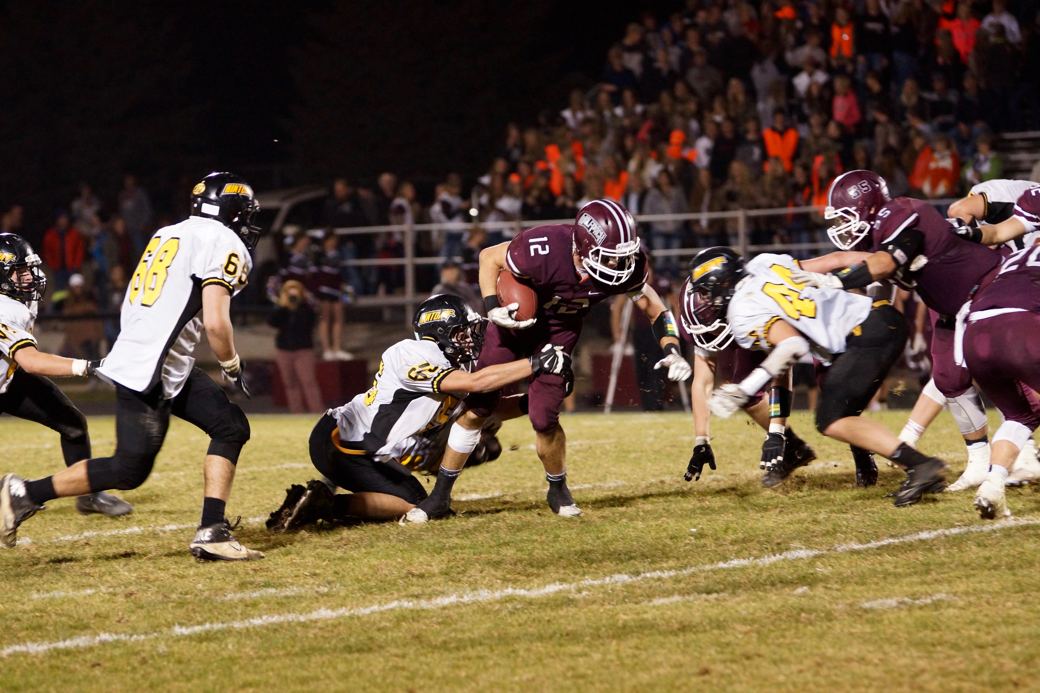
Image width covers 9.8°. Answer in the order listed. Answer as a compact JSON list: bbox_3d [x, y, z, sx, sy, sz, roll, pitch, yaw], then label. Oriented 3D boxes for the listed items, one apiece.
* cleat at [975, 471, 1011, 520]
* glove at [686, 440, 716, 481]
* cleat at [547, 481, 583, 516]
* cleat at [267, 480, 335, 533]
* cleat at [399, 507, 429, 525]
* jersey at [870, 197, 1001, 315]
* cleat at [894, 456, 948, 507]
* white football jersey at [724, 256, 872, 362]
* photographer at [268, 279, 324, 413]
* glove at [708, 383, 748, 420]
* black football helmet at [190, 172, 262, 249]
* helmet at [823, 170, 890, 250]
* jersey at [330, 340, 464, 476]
[{"bbox_3d":[2.274,0.716,29.200,0.110,0.160,0.300,0,-3,28],"label":"cleat"},{"bbox_3d":[0.928,0.594,31.200,0.140,0.205,0.070,16,0,9],"label":"glove"},{"bbox_3d":[0.204,0.703,27.900,0.110,0.155,0.290,-3,7,-22],"label":"cleat"},{"bbox_3d":[-1.039,0.759,28.900,0.140,0.300,0.110,29,0,-45],"label":"cleat"},{"bbox_3d":[-0.458,0.795,29.100,0.290,0.120,0.105,-4,2,-30],"label":"cleat"},{"bbox_3d":[2.001,-0.434,29.200,0.640,0.380,0.540,39,-6,-3],"label":"jersey"},{"bbox_3d":[1.992,0.676,30.200,0.305,0.140,0.110,-27,0,-3],"label":"cleat"},{"bbox_3d":[1.352,-0.184,29.300,0.720,0.380,0.520,16,41,16],"label":"white football jersey"},{"bbox_3d":[-2.528,0.018,68.500,0.580,1.580,0.450,-2,0,-2],"label":"photographer"},{"bbox_3d":[1.036,0.271,30.200,0.200,0.140,0.090,-30,-36,0],"label":"glove"},{"bbox_3d":[-1.196,-0.561,24.711,0.338,0.300,0.240,10,-4,-33],"label":"black football helmet"},{"bbox_3d":[1.550,-0.648,28.094,0.345,0.306,0.245,-18,3,-17],"label":"helmet"},{"bbox_3d":[-0.532,0.262,27.500,0.480,0.580,0.560,44,0,3],"label":"jersey"}]

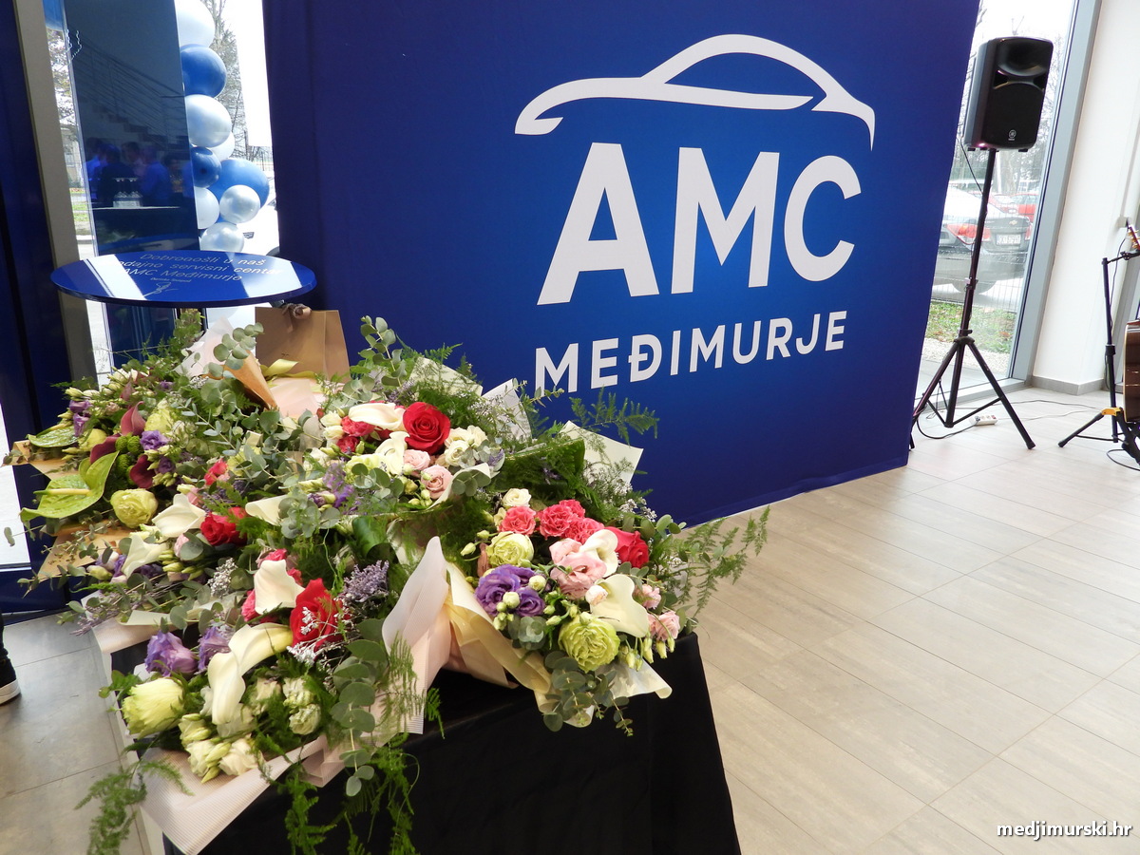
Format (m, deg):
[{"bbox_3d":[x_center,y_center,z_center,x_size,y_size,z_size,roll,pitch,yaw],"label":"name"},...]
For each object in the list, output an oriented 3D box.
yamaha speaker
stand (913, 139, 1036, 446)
[{"bbox_3d":[2.308,-1.772,4.243,0.335,0.540,0.310,2,16,3],"label":"yamaha speaker"},{"bbox_3d":[2.302,-0.777,4.644,0.770,1.630,0.670,1,16,2],"label":"stand"}]

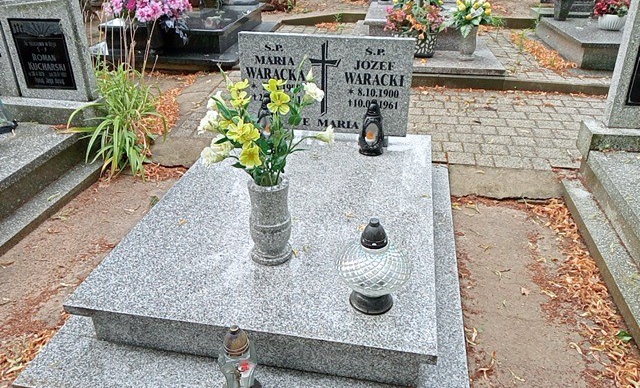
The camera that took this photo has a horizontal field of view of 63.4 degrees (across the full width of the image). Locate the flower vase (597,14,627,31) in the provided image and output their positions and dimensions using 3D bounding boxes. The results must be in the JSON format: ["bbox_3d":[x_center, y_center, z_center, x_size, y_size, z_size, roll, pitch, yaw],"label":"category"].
[{"bbox_3d":[2.758,-1.615,4.881,0.260,0.110,0.260,6,29,9],"label":"flower vase"}]

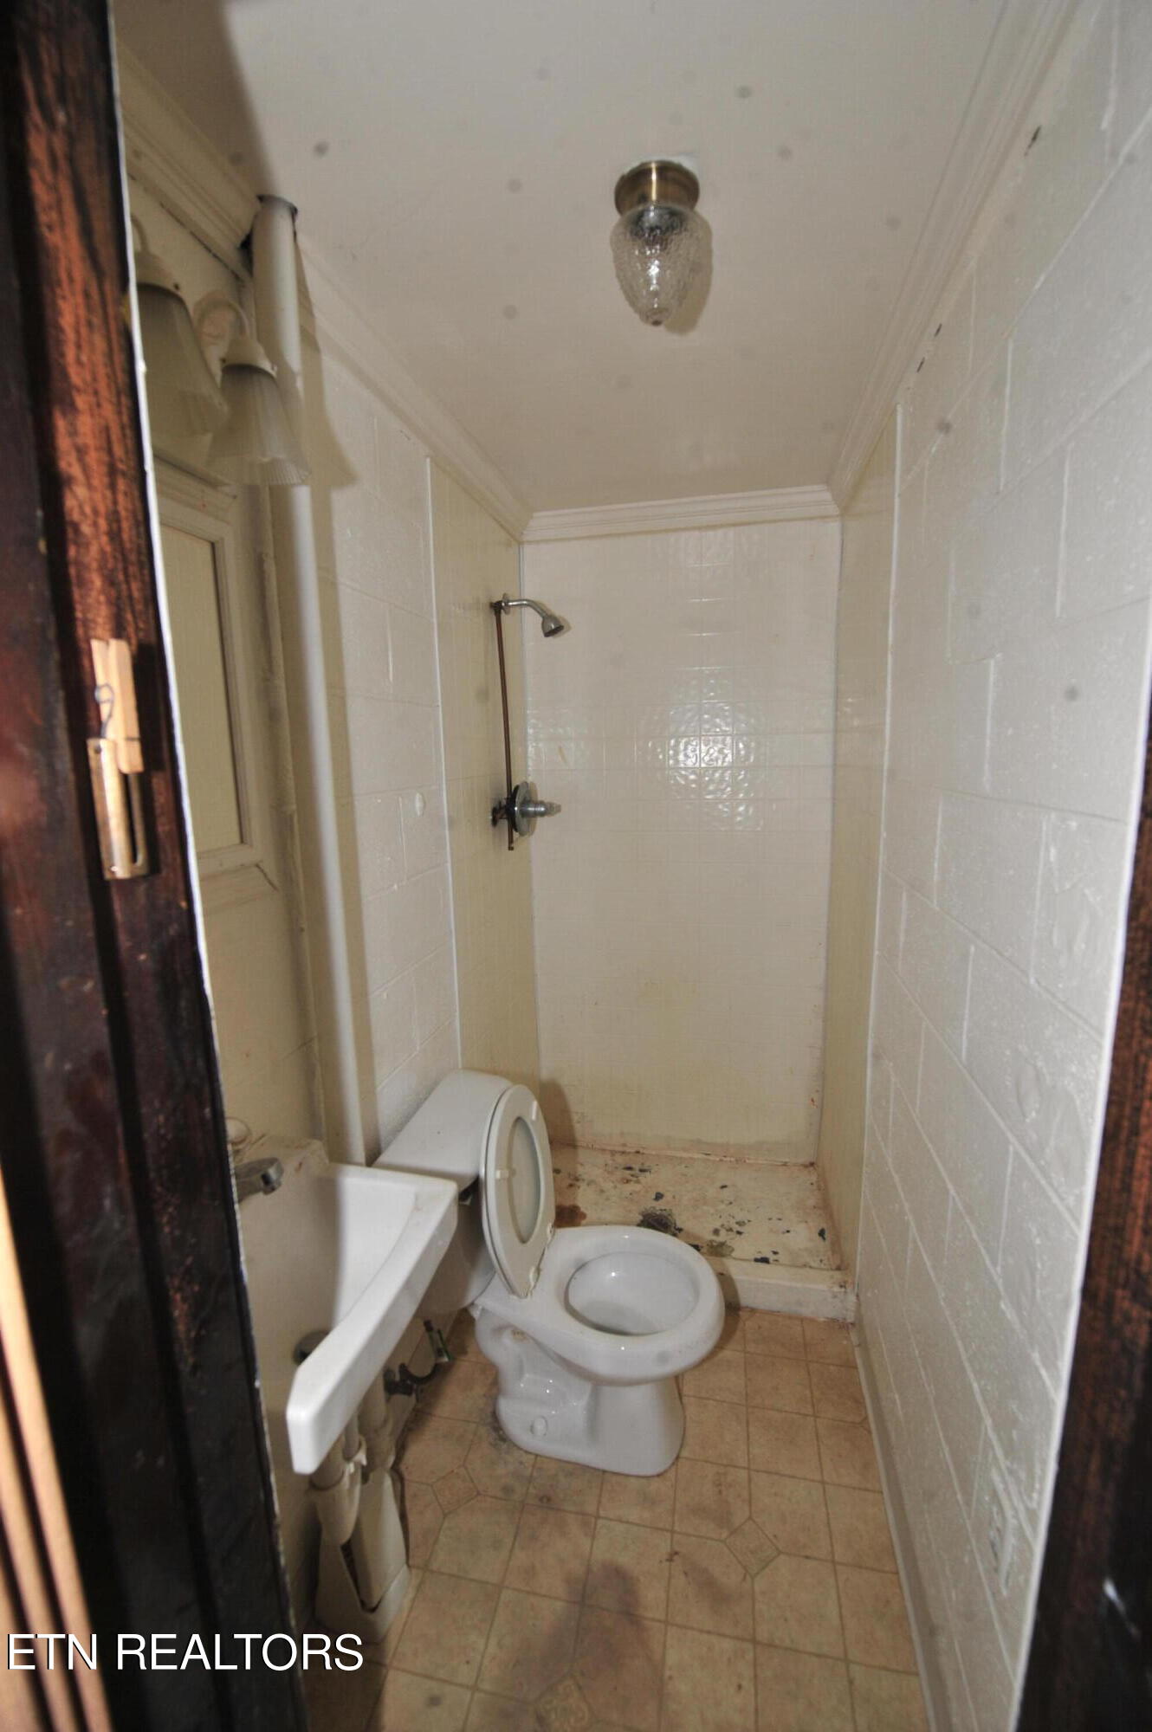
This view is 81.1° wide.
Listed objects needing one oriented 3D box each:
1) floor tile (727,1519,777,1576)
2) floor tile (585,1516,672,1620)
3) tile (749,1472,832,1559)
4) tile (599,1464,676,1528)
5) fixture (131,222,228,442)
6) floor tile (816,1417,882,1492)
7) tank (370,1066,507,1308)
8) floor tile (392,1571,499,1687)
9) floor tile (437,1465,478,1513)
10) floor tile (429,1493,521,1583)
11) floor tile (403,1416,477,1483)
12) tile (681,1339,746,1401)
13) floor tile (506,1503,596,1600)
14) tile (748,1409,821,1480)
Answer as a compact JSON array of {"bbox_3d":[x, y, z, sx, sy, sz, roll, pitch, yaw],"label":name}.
[{"bbox_3d":[0.341,1.323,1.303,0.076,0.008,0.076,-7,11,-33],"label":"floor tile"},{"bbox_3d":[0.104,1.332,1.278,0.151,0.008,0.150,1,10,12],"label":"floor tile"},{"bbox_3d":[0.433,1.318,1.366,0.152,0.010,0.148,1,10,12],"label":"tile"},{"bbox_3d":[0.134,1.315,1.422,0.152,0.010,0.148,1,10,12],"label":"tile"},{"bbox_3d":[-0.489,-0.627,0.759,0.165,0.215,0.137,1,10,13],"label":"fixture"},{"bbox_3d":[0.598,1.290,1.471,0.134,0.008,0.150,1,10,12],"label":"floor tile"},{"bbox_3d":[-0.257,0.743,1.586,0.216,0.342,0.447,1,9,13],"label":"tank"},{"bbox_3d":[-0.223,1.352,1.198,0.151,0.008,0.150,1,10,12],"label":"floor tile"},{"bbox_3d":[-0.255,1.324,1.425,0.074,0.008,0.074,-7,11,-33],"label":"floor tile"},{"bbox_3d":[-0.193,1.328,1.340,0.151,0.008,0.150,1,10,12],"label":"floor tile"},{"bbox_3d":[-0.316,1.312,1.511,0.151,0.008,0.151,1,9,12],"label":"floor tile"},{"bbox_3d":[0.347,1.267,1.675,0.152,0.010,0.148,1,10,12],"label":"tile"},{"bbox_3d":[-0.046,1.338,1.311,0.152,0.010,0.148,1,10,11],"label":"floor tile"},{"bbox_3d":[0.465,1.294,1.506,0.152,0.010,0.148,1,10,12],"label":"tile"}]

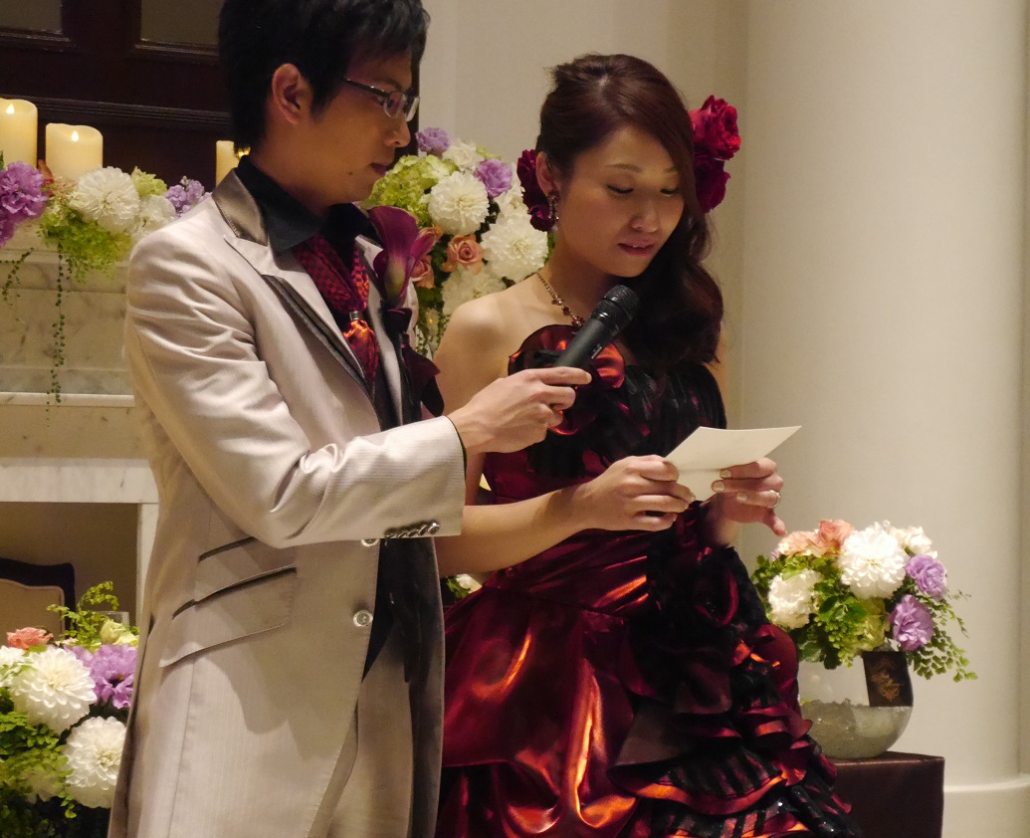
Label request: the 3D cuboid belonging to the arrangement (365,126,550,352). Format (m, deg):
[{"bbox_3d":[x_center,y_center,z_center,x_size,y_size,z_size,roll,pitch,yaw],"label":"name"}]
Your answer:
[{"bbox_3d":[-0.086,-0.288,5.350,0.320,0.345,0.270,1,-1,-27],"label":"arrangement"}]

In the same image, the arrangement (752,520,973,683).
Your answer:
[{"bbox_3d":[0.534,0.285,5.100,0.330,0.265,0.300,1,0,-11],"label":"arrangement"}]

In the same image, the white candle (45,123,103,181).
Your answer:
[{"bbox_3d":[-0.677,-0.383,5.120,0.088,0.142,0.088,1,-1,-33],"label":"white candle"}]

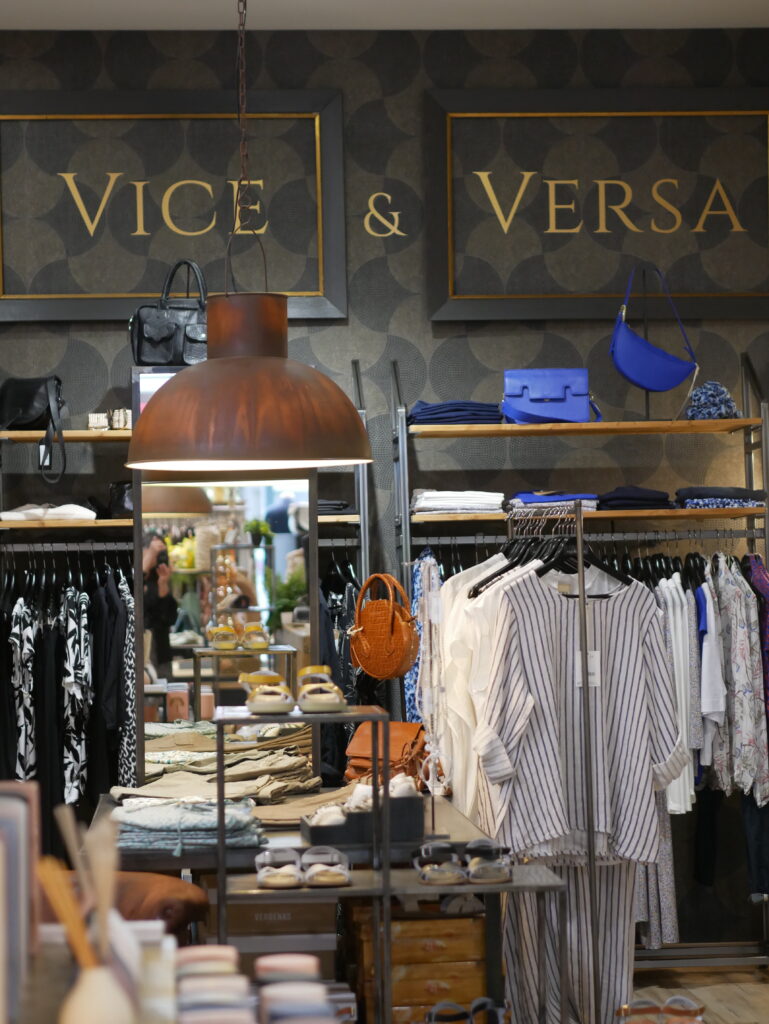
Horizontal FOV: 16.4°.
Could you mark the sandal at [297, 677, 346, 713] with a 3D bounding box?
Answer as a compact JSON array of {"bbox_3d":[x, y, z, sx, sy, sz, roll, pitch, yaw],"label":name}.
[{"bbox_3d":[-0.146,0.400,5.970,0.102,0.084,0.250,-1,-1,-7],"label":"sandal"}]

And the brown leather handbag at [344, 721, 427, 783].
[{"bbox_3d":[0.021,0.751,8.150,0.250,0.210,0.140,-2,-1,36],"label":"brown leather handbag"}]

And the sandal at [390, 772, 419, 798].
[{"bbox_3d":[0.045,0.724,7.000,0.092,0.085,0.230,-1,-1,-5],"label":"sandal"}]

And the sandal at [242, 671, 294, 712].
[{"bbox_3d":[-0.265,0.402,5.970,0.102,0.085,0.250,-1,-1,-7],"label":"sandal"}]

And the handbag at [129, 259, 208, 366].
[{"bbox_3d":[-0.647,-0.633,8.450,0.290,0.340,0.140,-1,-1,-13],"label":"handbag"}]

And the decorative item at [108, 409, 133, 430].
[{"bbox_3d":[-0.849,-0.298,8.580,0.078,0.070,0.060,-1,-1,-4],"label":"decorative item"}]

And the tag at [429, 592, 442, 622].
[{"bbox_3d":[0.132,0.251,6.950,0.036,0.080,0.004,-1,-1,20],"label":"tag"}]

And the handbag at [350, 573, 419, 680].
[{"bbox_3d":[0.000,0.340,7.900,0.220,0.320,0.080,-2,-1,41],"label":"handbag"}]

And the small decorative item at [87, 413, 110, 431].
[{"bbox_3d":[-0.921,-0.291,8.580,0.064,0.057,0.055,-1,-1,-4],"label":"small decorative item"}]

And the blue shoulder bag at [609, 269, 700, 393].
[{"bbox_3d":[0.880,-0.598,8.680,0.280,0.415,0.090,-1,-1,-5],"label":"blue shoulder bag"}]

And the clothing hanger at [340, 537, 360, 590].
[{"bbox_3d":[-0.121,0.168,8.700,0.025,0.200,0.420,-1,-1,-14],"label":"clothing hanger"}]

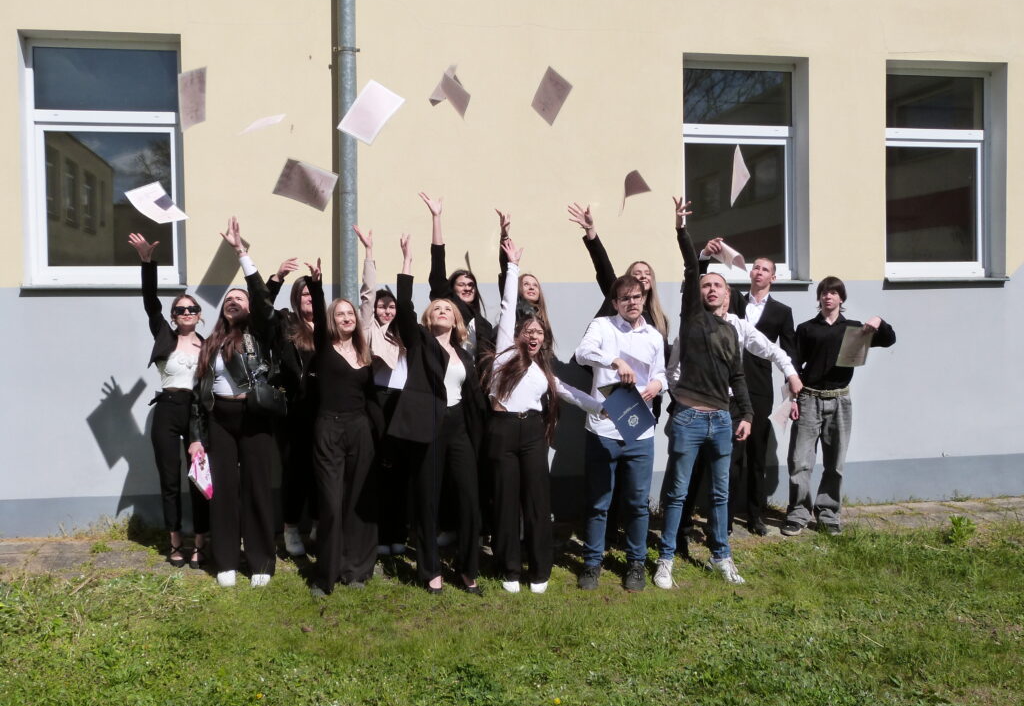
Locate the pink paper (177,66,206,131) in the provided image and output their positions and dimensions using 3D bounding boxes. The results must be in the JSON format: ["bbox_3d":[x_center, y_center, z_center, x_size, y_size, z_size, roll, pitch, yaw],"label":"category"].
[{"bbox_3d":[-1.667,-1.327,5.100,0.020,0.297,0.210,19,33,14],"label":"pink paper"}]

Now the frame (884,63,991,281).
[{"bbox_3d":[3.479,-1.480,8.122,1.060,1.730,0.110,-1,3,-10],"label":"frame"}]

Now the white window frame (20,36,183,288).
[{"bbox_3d":[-2.946,-1.383,7.049,1.070,1.770,0.100,-1,2,-11],"label":"white window frame"}]

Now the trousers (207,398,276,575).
[{"bbox_3d":[-1.615,0.797,5.830,0.380,1.020,0.280,-1,2,-7],"label":"trousers"}]

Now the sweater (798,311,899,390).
[{"bbox_3d":[2.333,-0.010,6.830,0.700,0.530,0.340,-1,2,10],"label":"sweater"}]

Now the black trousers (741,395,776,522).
[{"bbox_3d":[1.626,0.693,6.600,0.370,0.940,0.270,-1,3,-11],"label":"black trousers"}]

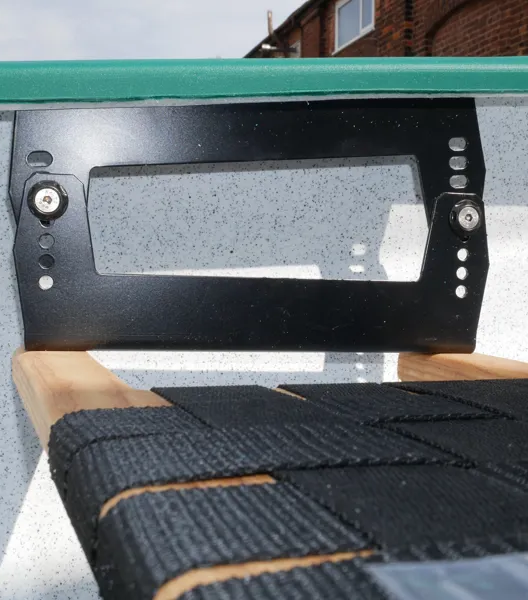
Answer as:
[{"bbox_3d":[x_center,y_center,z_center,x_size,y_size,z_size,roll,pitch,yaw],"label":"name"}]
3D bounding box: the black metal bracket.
[{"bbox_3d":[-0.001,-0.047,0.498,0.288,0.158,0.042,1,3,-13],"label":"black metal bracket"}]

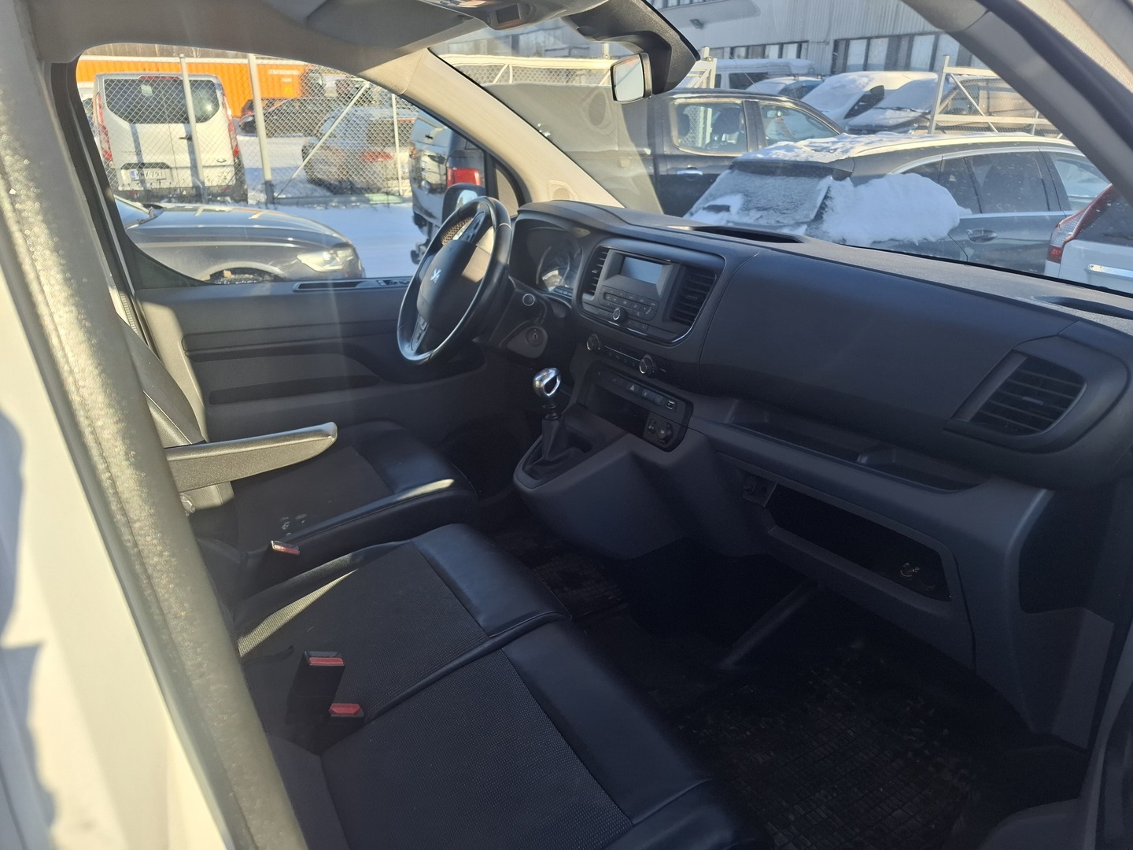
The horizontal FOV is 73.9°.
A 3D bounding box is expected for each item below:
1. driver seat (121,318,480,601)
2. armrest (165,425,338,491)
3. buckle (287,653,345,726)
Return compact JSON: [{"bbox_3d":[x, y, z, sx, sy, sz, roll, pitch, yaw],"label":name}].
[{"bbox_3d":[-0.657,-0.081,1.484,0.860,1.140,0.520,-12,26,-28],"label":"driver seat"},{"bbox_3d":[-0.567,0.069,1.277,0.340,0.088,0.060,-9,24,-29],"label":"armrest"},{"bbox_3d":[-0.350,0.367,1.050,0.052,0.100,0.032,12,13,-35],"label":"buckle"}]

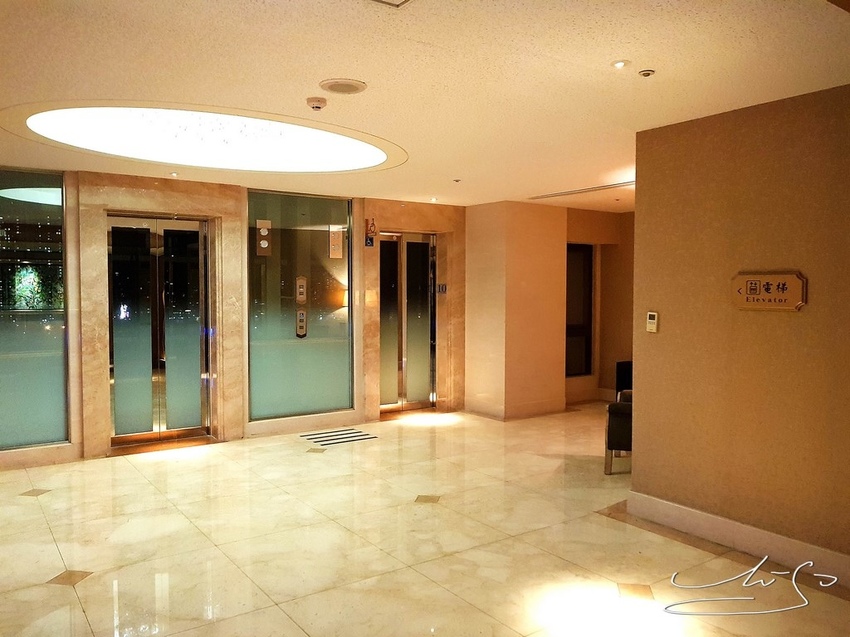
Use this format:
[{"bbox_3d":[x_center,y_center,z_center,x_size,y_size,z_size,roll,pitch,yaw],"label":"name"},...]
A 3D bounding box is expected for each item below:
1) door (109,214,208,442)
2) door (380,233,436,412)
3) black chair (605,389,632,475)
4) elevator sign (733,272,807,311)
[{"bbox_3d":[-2.511,0.112,6.065,0.950,2.120,0.140,-2,3,-36],"label":"door"},{"bbox_3d":[-0.250,0.049,7.636,0.910,2.110,0.080,-2,3,-36],"label":"door"},{"bbox_3d":[1.833,0.836,5.207,0.680,0.760,0.630,1,2,17],"label":"black chair"},{"bbox_3d":[1.808,-0.142,3.359,0.030,0.200,0.380,-2,3,-36],"label":"elevator sign"}]

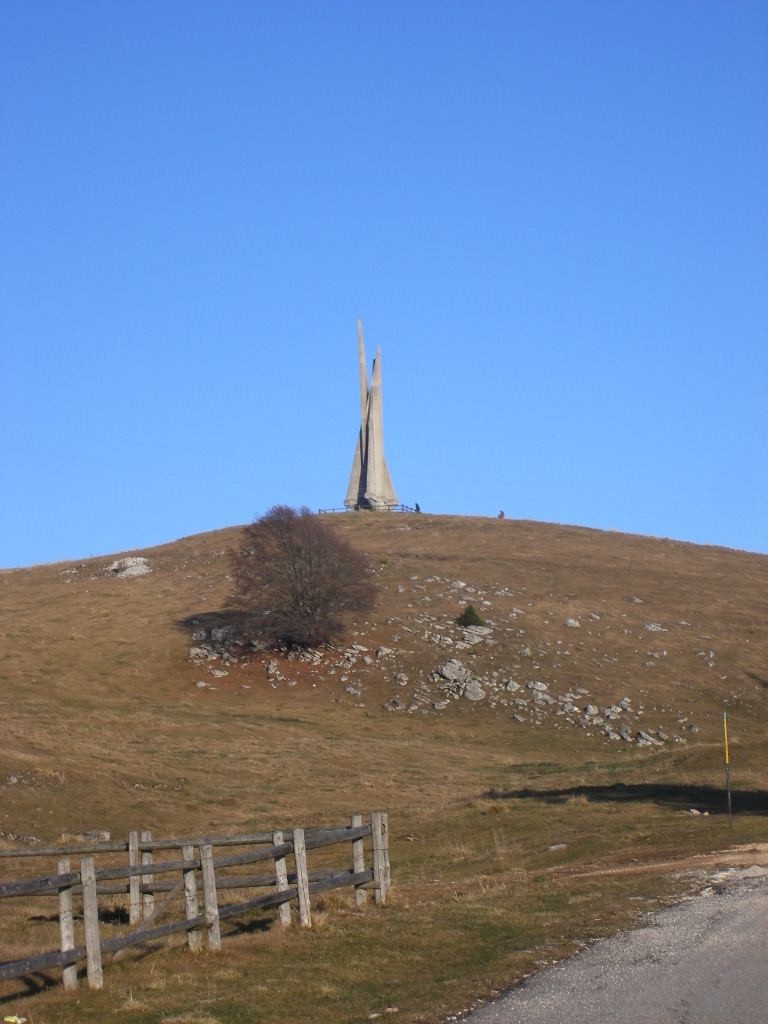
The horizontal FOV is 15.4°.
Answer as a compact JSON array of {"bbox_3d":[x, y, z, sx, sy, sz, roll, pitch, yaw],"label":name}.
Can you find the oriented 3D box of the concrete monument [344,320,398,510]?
[{"bbox_3d":[-2.110,-16.230,480.000,9.100,32.500,9.000,-2,-5,6],"label":"concrete monument"}]

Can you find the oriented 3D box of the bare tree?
[{"bbox_3d":[-7.510,6.020,265.000,13.400,13.400,12.800,-1,-5,0],"label":"bare tree"}]

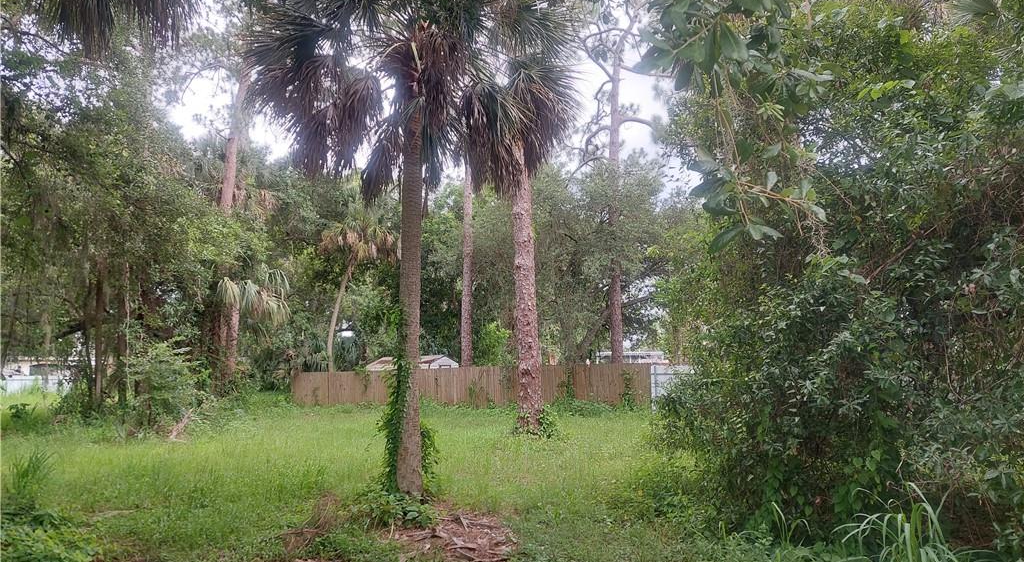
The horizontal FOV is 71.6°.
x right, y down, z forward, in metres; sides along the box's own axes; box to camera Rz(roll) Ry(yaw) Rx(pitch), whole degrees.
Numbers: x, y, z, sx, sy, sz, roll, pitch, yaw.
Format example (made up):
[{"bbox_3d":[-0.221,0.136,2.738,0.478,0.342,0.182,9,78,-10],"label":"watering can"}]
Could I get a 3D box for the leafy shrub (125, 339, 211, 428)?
[{"bbox_3d":[-9.509,2.868,19.593,2.350,2.500,2.280,0,-7,0],"label":"leafy shrub"}]

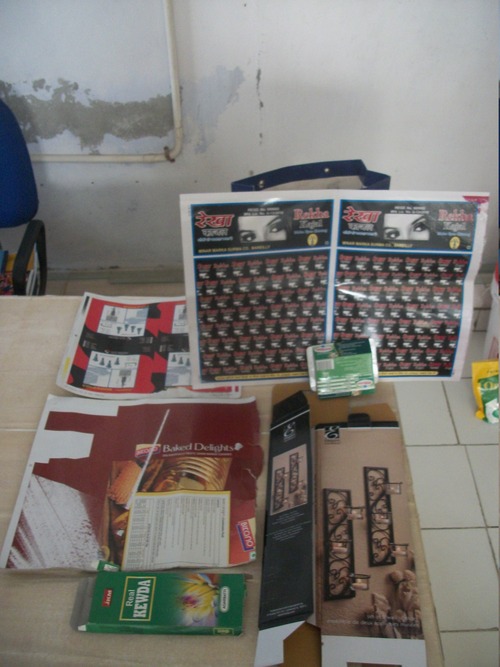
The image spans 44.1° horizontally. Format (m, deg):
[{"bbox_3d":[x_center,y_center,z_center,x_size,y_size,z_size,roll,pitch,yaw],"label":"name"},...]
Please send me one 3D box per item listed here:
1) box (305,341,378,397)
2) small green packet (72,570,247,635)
[{"bbox_3d":[0.176,0.067,1.161,0.122,0.104,0.022,-6,8,-7],"label":"box"},{"bbox_3d":[-0.121,0.380,0.871,0.222,0.022,0.074,1,44,1],"label":"small green packet"}]

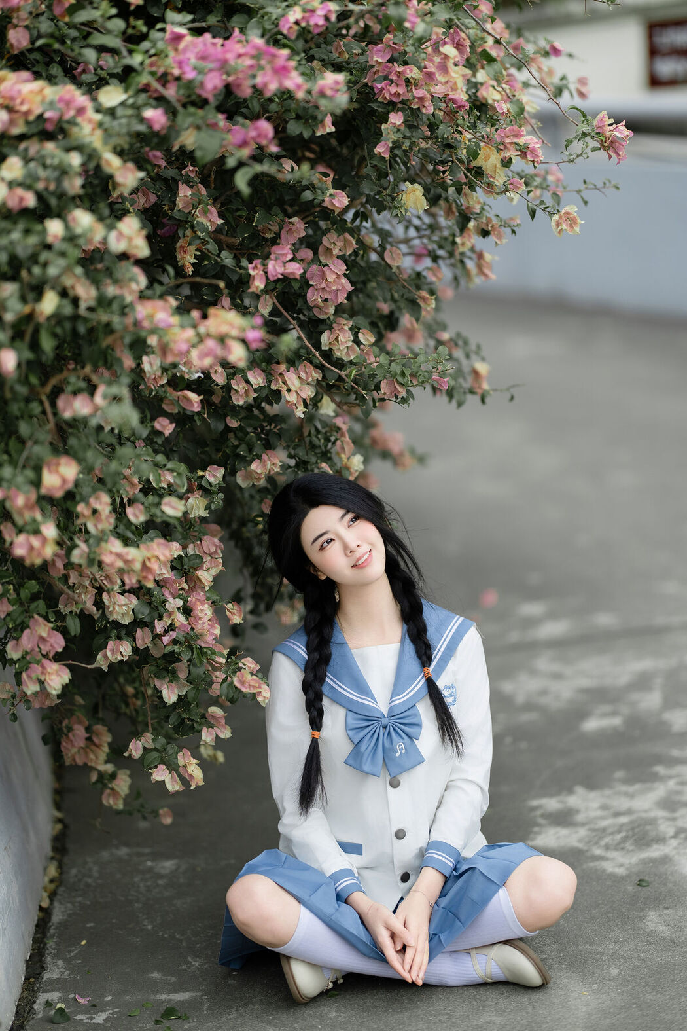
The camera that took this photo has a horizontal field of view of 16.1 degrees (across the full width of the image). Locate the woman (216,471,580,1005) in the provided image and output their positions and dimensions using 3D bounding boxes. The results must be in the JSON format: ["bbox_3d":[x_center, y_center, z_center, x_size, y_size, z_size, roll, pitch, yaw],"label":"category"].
[{"bbox_3d":[0.095,0.353,4.310,0.620,0.850,0.600,-1,10,-8],"label":"woman"}]

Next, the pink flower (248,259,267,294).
[{"bbox_3d":[-0.141,-0.388,3.950,0.029,0.055,0.034,0,8,0],"label":"pink flower"}]

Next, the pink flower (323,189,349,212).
[{"bbox_3d":[-0.013,-0.543,4.200,0.040,0.040,0.037,-4,9,-25],"label":"pink flower"}]

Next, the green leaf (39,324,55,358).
[{"bbox_3d":[-0.408,-0.240,3.350,0.019,0.043,0.017,-3,9,-20],"label":"green leaf"}]

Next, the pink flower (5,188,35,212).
[{"bbox_3d":[-0.449,-0.438,3.380,0.044,0.036,0.040,-2,10,-10],"label":"pink flower"}]

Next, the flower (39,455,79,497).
[{"bbox_3d":[-0.397,-0.054,3.400,0.048,0.057,0.046,-1,8,-10],"label":"flower"}]

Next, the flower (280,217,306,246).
[{"bbox_3d":[-0.089,-0.498,4.270,0.045,0.051,0.040,-2,10,-10],"label":"flower"}]

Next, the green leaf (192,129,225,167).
[{"bbox_3d":[-0.195,-0.532,3.520,0.048,0.056,0.020,0,10,0],"label":"green leaf"}]

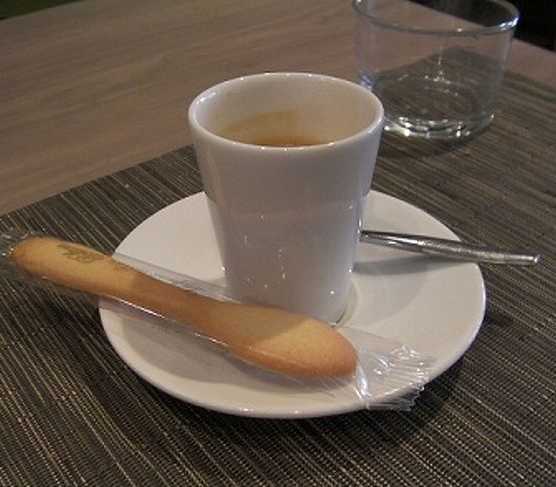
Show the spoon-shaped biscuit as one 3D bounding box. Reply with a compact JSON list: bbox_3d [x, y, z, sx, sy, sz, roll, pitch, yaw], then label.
[{"bbox_3d":[-0.035,0.019,0.232,0.126,0.010,0.018,15,38,19],"label":"spoon-shaped biscuit"}]

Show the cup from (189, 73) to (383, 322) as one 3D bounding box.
[{"bbox_3d":[0.004,-0.010,0.234,0.058,0.074,0.058,-1,34,1],"label":"cup"}]

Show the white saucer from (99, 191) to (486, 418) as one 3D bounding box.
[{"bbox_3d":[0.005,0.018,0.253,0.132,0.018,0.132,-1,34,1],"label":"white saucer"}]

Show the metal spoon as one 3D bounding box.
[{"bbox_3d":[0.036,0.002,0.261,0.113,0.011,0.021,5,34,15],"label":"metal spoon"}]

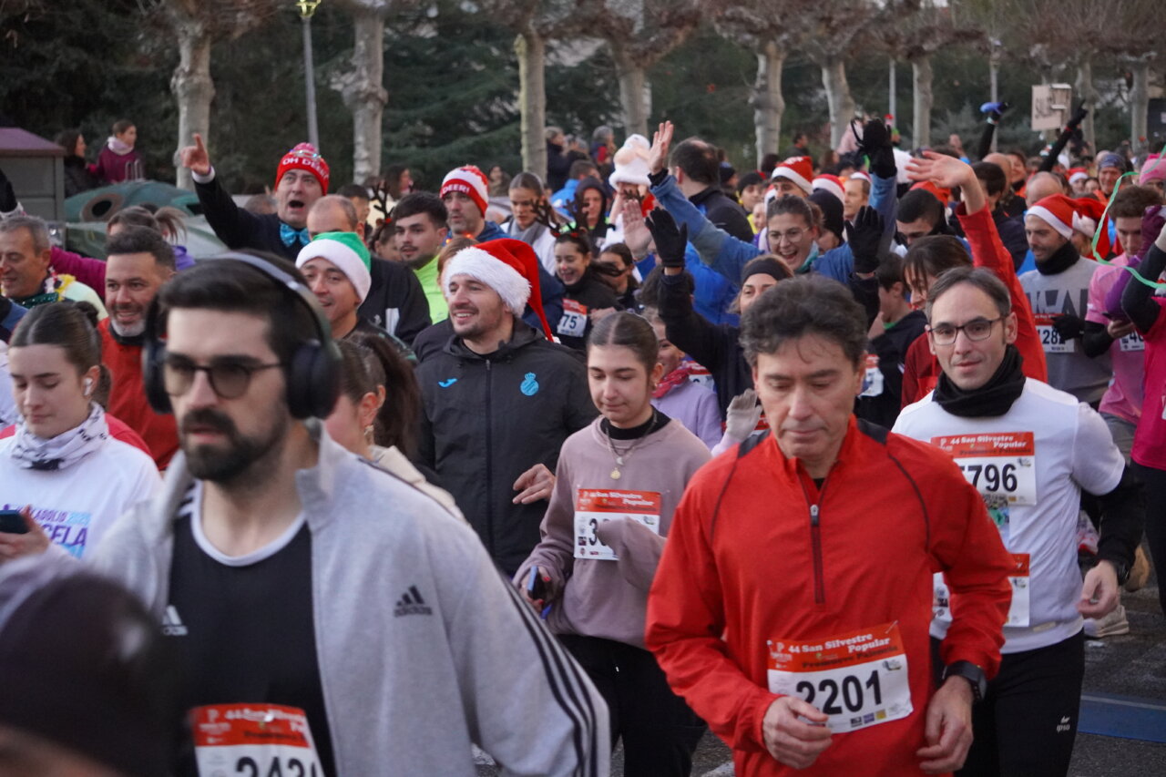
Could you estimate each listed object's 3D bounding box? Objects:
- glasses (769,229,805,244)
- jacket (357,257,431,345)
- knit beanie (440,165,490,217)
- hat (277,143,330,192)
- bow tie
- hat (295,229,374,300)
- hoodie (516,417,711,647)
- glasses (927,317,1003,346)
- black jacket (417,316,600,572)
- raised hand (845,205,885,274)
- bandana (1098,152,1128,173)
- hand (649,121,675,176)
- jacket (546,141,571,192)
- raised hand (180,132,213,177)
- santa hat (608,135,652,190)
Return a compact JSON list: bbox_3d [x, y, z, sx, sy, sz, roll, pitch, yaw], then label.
[{"bbox_3d":[0.709,-0.522,9.050,0.138,0.045,0.140,8,6,17],"label":"glasses"},{"bbox_3d":[-0.736,-0.068,8.200,0.540,0.700,0.300,1,6,12],"label":"jacket"},{"bbox_3d":[-0.458,-0.763,10.300,0.195,0.190,0.225,4,-8,17],"label":"knit beanie"},{"bbox_3d":[-0.920,-0.729,8.750,0.180,0.180,0.210,6,-1,5],"label":"hat"},{"bbox_3d":[-0.922,-0.496,8.600,0.115,0.075,0.035,5,6,5],"label":"bow tie"},{"bbox_3d":[-0.636,-0.315,6.800,0.205,0.205,0.250,4,-6,15],"label":"hat"},{"bbox_3d":[0.087,0.307,5.700,0.480,0.510,0.340,2,6,20],"label":"hoodie"},{"bbox_3d":[0.787,-0.116,5.420,0.138,0.045,0.140,-4,6,26],"label":"glasses"},{"bbox_3d":[-0.180,0.168,6.620,0.520,0.670,0.340,2,6,18],"label":"black jacket"},{"bbox_3d":[0.799,-0.422,7.500,0.110,0.195,0.075,0,3,6],"label":"raised hand"},{"bbox_3d":[2.972,-1.265,14.900,0.175,0.130,0.210,2,-2,18],"label":"bandana"},{"bbox_3d":[0.261,-0.797,8.800,0.085,0.180,0.060,13,6,17],"label":"hand"},{"bbox_3d":[-0.309,-2.490,30.500,0.380,0.700,0.500,5,8,42],"label":"jacket"},{"bbox_3d":[-1.241,-0.747,8.500,0.110,0.150,0.090,-10,8,6],"label":"raised hand"},{"bbox_3d":[0.240,-1.162,13.600,0.240,0.280,0.260,4,3,17],"label":"santa hat"}]

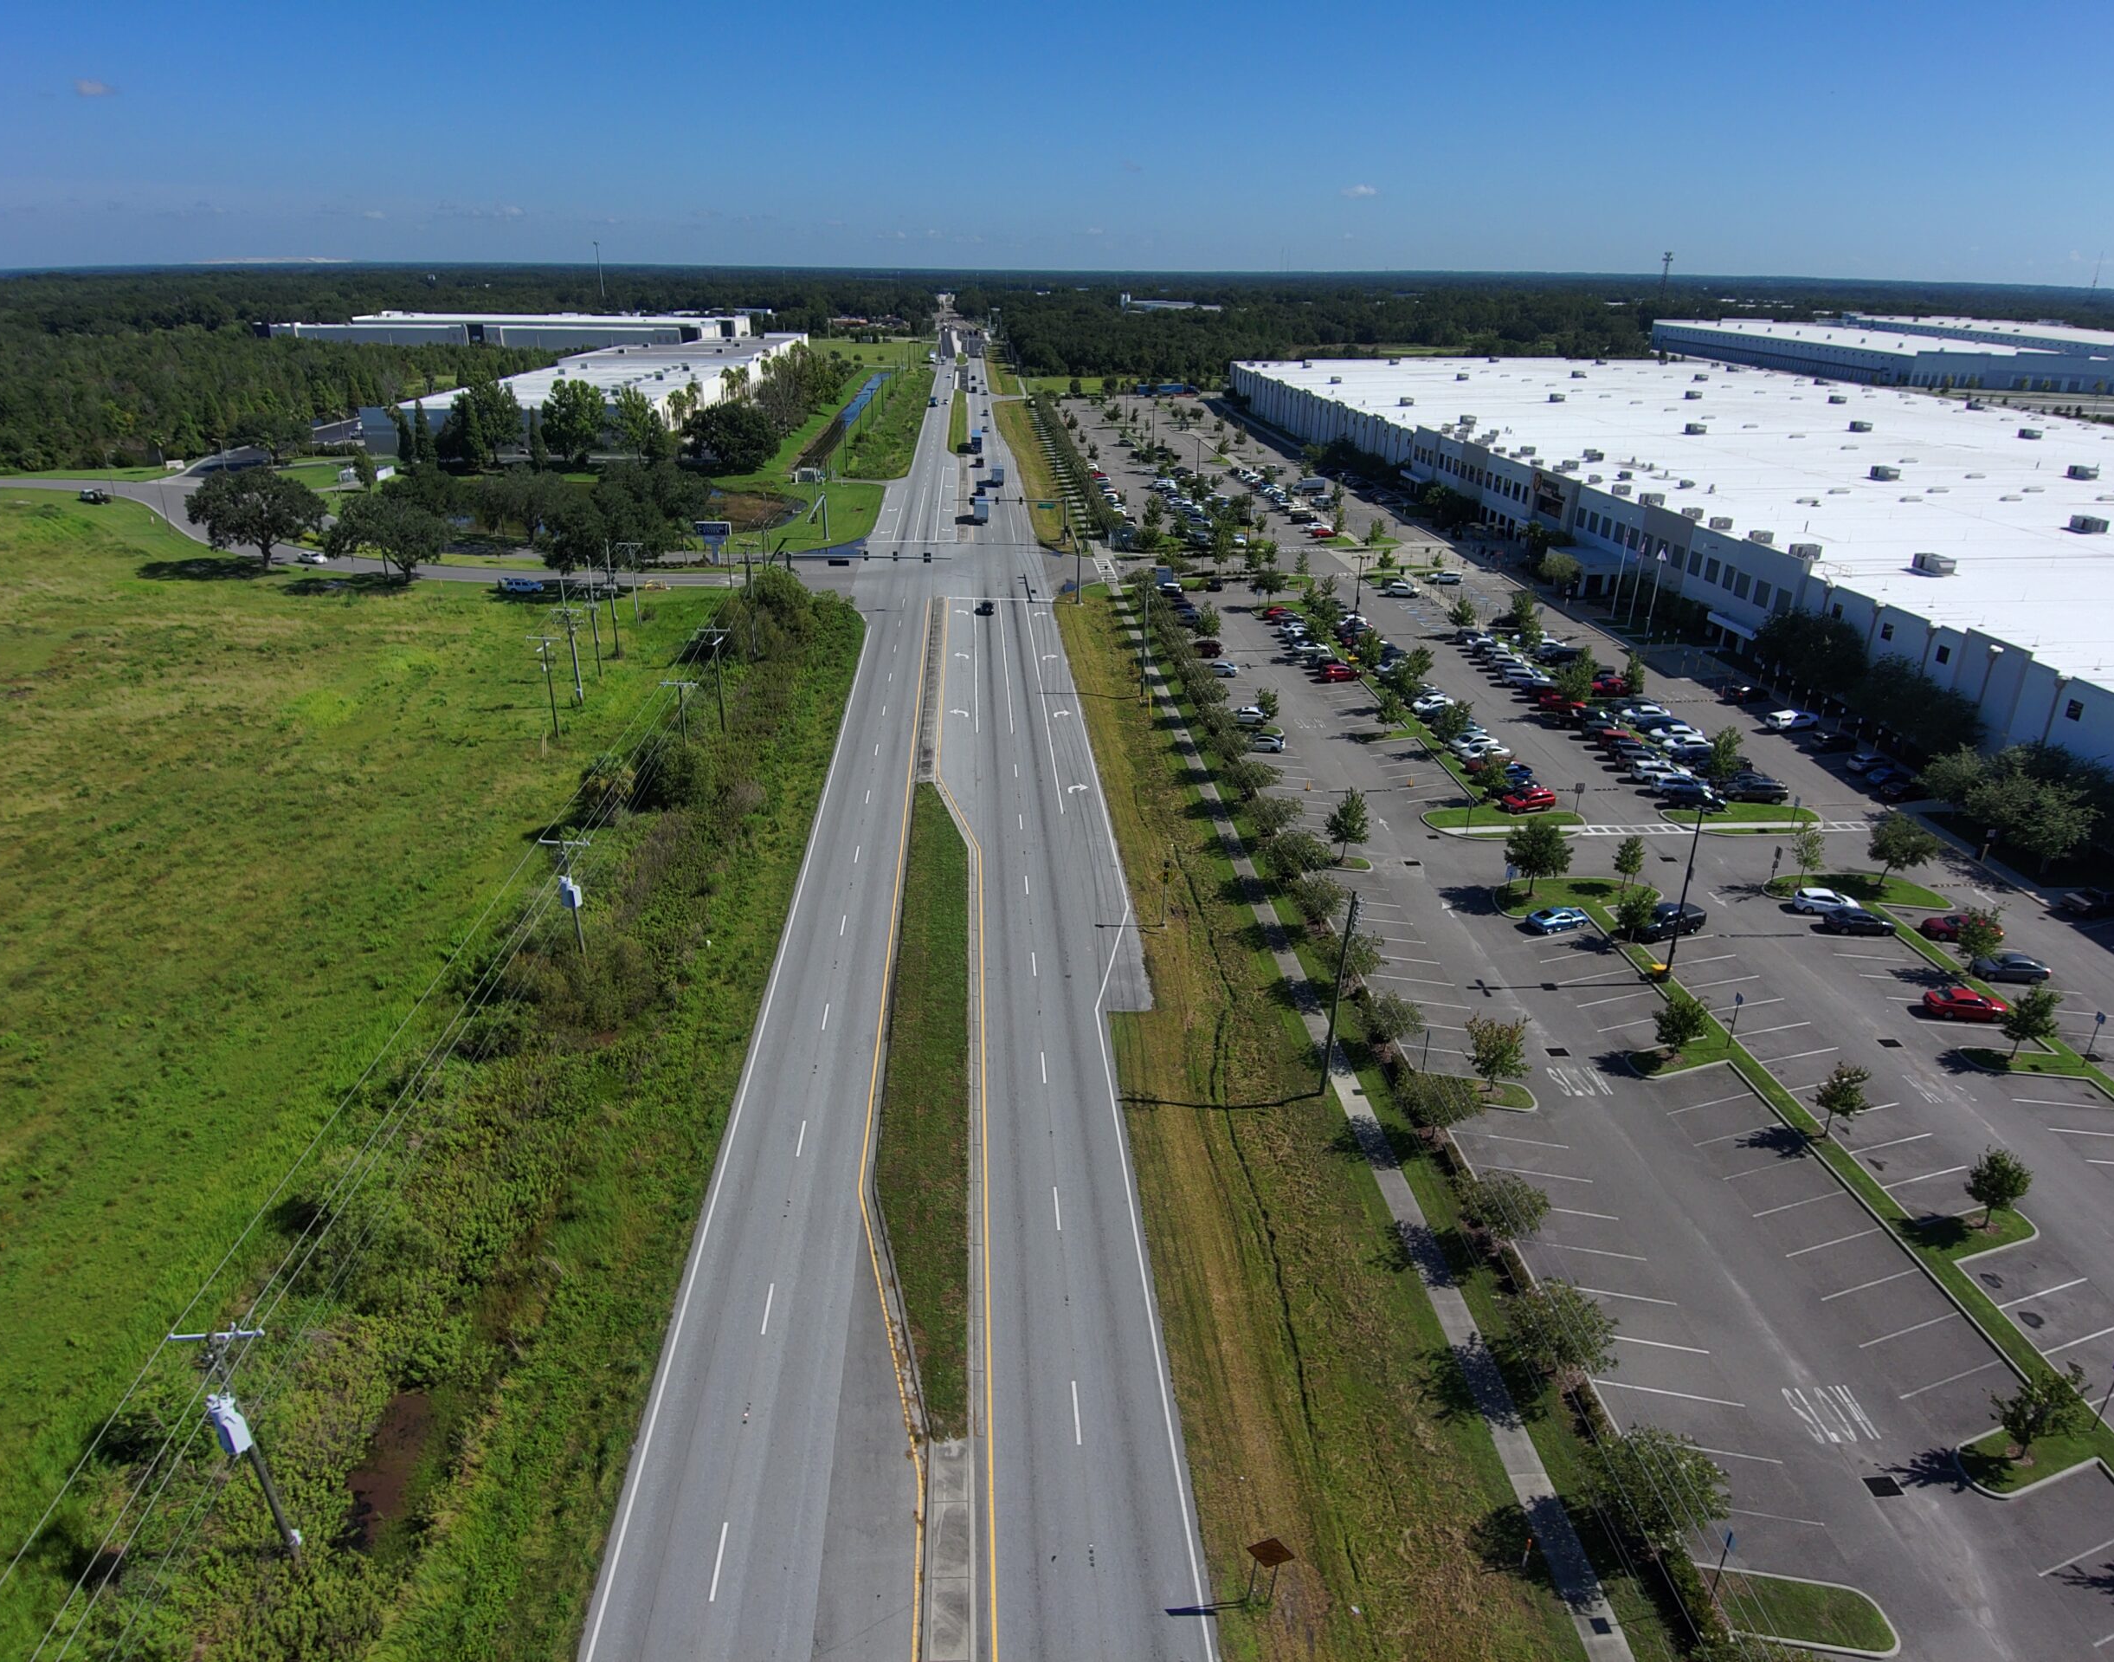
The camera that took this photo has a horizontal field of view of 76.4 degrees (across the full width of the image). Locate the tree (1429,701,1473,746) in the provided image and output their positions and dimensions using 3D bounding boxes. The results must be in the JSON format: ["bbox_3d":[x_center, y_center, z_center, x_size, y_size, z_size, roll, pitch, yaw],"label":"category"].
[{"bbox_3d":[36.669,-9.782,125.481,4.200,4.500,4.000,-1,23,-3],"label":"tree"}]

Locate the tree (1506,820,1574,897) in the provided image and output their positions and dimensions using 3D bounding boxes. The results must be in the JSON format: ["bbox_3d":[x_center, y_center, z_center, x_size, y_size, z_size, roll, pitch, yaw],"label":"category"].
[{"bbox_3d":[34.279,1.951,95.780,4.800,5.700,4.800,-1,23,-3],"label":"tree"}]

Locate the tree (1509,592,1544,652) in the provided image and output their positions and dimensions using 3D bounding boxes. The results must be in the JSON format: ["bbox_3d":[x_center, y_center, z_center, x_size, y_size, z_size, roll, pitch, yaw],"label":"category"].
[{"bbox_3d":[55.394,-24.393,158.101,4.082,7.062,3.959,8,24,18],"label":"tree"}]

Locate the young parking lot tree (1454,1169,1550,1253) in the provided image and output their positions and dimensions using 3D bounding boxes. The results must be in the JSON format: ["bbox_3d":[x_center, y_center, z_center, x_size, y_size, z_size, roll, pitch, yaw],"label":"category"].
[{"bbox_3d":[20.584,17.681,61.892,4.325,3.886,4.195,10,25,20],"label":"young parking lot tree"}]

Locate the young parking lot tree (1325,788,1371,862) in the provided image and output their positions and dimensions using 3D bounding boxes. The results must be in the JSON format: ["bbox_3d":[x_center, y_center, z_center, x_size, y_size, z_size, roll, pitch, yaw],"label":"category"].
[{"bbox_3d":[21.692,-0.274,100.822,3.500,5.700,3.500,-1,23,-3],"label":"young parking lot tree"}]

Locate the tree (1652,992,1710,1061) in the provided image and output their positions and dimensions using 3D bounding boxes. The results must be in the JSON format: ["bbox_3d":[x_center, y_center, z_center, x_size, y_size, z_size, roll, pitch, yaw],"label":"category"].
[{"bbox_3d":[35.256,11.150,76.171,3.100,3.900,3.100,-1,23,-3],"label":"tree"}]

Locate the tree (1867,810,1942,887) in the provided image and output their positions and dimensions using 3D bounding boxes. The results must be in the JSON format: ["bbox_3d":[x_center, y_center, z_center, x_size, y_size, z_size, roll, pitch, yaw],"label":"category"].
[{"bbox_3d":[61.346,1.401,97.932,4.700,5.600,4.700,-1,23,-3],"label":"tree"}]

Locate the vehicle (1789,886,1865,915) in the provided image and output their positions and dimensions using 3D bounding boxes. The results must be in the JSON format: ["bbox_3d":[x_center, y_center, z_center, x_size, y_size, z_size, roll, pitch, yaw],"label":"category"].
[{"bbox_3d":[54.110,4.815,94.752,4.350,1.580,1.820,3,23,7],"label":"vehicle"}]

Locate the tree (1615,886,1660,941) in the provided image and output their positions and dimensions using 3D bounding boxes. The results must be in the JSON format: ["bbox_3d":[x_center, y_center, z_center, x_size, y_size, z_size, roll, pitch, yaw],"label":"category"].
[{"bbox_3d":[39.124,5.660,90.428,2.977,4.128,2.888,11,25,24],"label":"tree"}]

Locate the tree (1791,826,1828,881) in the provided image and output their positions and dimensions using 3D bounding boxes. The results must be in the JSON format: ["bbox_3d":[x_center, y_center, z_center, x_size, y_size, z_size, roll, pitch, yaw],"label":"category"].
[{"bbox_3d":[54.455,1.670,97.501,2.300,5.200,2.300,-1,23,-3],"label":"tree"}]

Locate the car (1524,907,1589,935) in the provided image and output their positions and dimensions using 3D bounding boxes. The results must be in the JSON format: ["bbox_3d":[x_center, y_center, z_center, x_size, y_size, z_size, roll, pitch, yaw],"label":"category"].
[{"bbox_3d":[34.761,6.067,93.305,4.600,1.360,1.870,-8,24,-20],"label":"car"}]

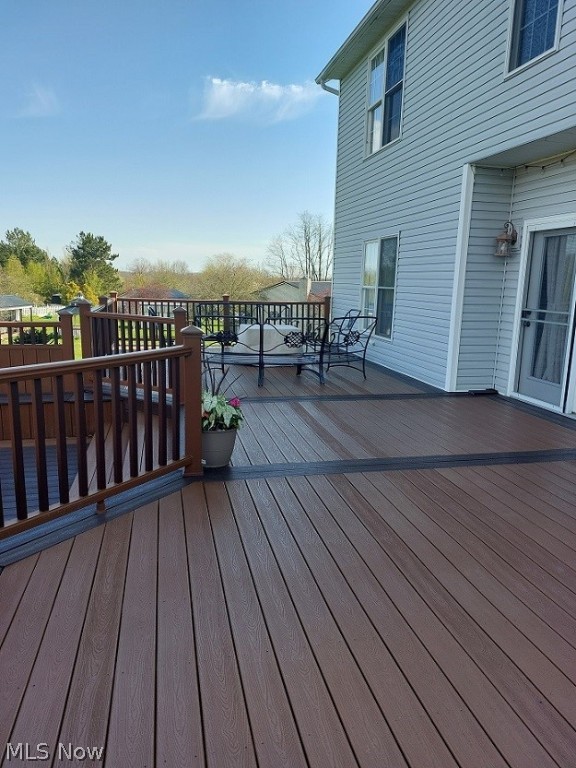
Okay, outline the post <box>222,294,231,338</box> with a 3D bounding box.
[{"bbox_3d":[-1.247,-1.305,10.809,0.140,1.050,0.140,-1,12,-13],"label":"post"}]

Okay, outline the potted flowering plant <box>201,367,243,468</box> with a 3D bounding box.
[{"bbox_3d":[-0.564,0.220,3.993,0.400,0.760,0.400,-1,12,-13],"label":"potted flowering plant"}]

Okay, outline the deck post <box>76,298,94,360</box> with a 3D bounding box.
[{"bbox_3d":[-2.455,-0.493,6.510,0.140,1.090,0.140,-1,12,-13],"label":"deck post"}]

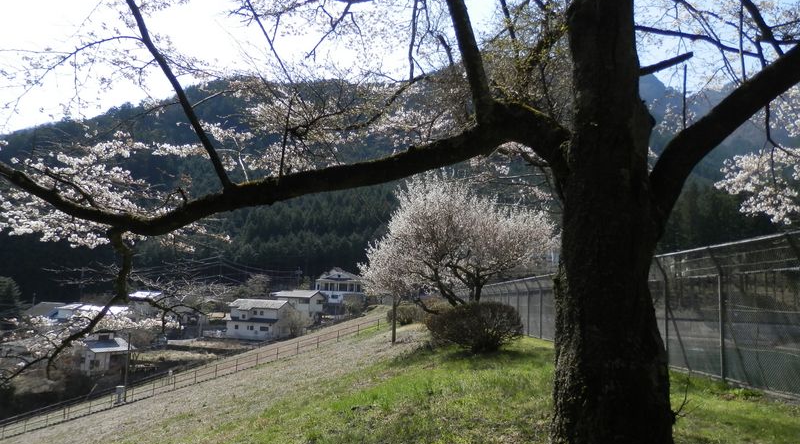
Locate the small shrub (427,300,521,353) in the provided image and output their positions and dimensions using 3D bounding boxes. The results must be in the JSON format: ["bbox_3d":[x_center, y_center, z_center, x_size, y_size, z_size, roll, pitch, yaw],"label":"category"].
[{"bbox_3d":[2.266,3.304,18.600,3.050,1.600,2.750,1,-8,0],"label":"small shrub"}]

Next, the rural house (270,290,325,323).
[{"bbox_3d":[-20.845,17.487,120.000,9.400,6.900,7.400,-1,-8,16],"label":"rural house"}]

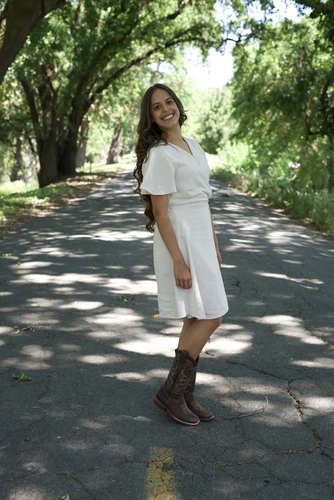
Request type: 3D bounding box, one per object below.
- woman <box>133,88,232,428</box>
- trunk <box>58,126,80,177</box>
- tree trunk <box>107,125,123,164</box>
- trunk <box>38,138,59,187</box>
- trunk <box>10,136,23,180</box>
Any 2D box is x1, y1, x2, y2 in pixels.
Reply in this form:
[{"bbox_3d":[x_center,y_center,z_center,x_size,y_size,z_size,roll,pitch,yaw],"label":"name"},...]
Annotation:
[{"bbox_3d":[0.068,0.021,3.510,0.420,1.680,0.460,7,11,41],"label":"woman"},{"bbox_3d":[-3.649,-3.686,26.000,0.780,1.900,0.780,0,8,0],"label":"trunk"},{"bbox_3d":[-3.778,-7.592,50.000,1.100,2.900,1.000,0,8,0],"label":"tree trunk"},{"bbox_3d":[-4.008,-2.959,23.500,0.680,1.700,0.680,0,8,0],"label":"trunk"},{"bbox_3d":[-7.148,-4.346,33.000,0.550,2.100,0.550,0,8,0],"label":"trunk"}]

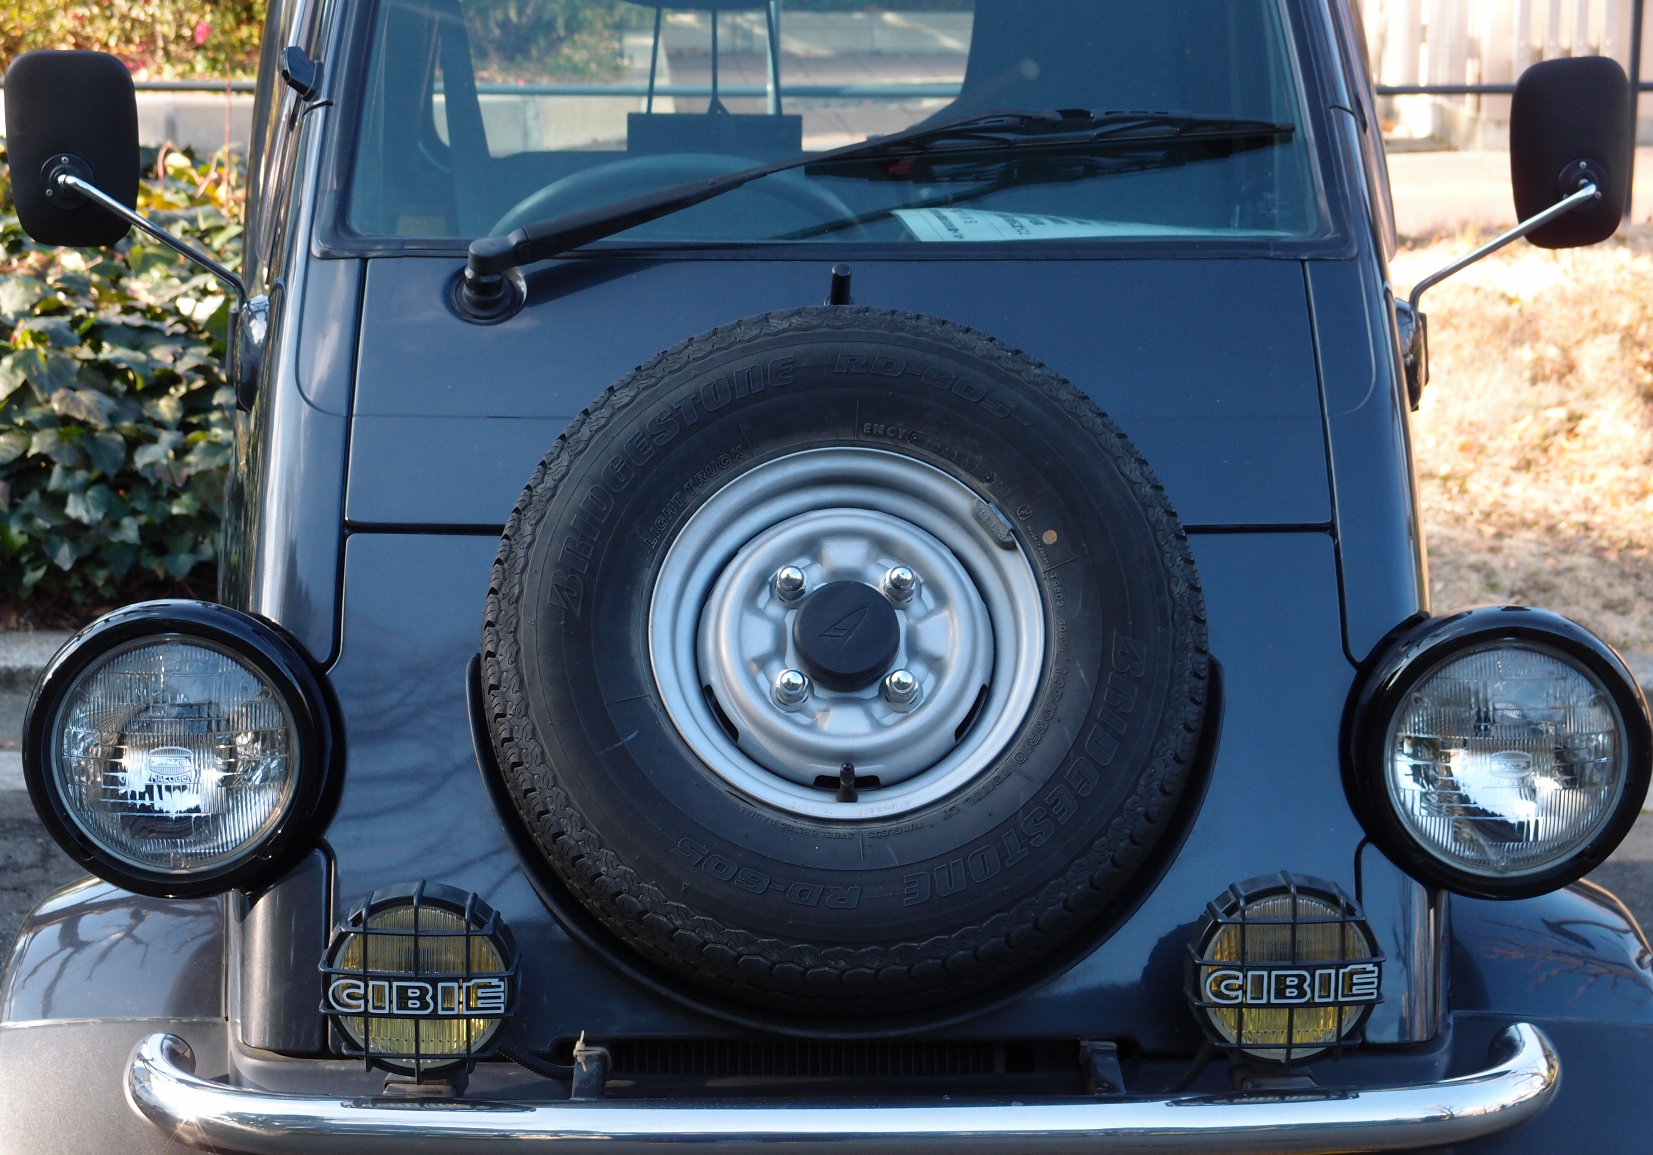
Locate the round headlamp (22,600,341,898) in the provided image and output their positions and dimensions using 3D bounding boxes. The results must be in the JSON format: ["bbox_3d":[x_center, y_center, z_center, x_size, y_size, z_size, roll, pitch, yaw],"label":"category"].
[{"bbox_3d":[-0.464,0.111,2.669,0.220,0.215,0.140,0,13,-1],"label":"round headlamp"}]

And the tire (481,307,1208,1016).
[{"bbox_3d":[0.013,0.057,2.673,0.530,0.530,0.148,0,-21,-1],"label":"tire"}]

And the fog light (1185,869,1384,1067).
[{"bbox_3d":[0.314,0.267,2.530,0.130,0.124,0.095,0,13,-1],"label":"fog light"}]

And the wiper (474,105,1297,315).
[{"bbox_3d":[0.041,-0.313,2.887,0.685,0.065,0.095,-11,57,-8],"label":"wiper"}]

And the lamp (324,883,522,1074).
[{"bbox_3d":[-0.278,0.271,2.520,0.130,0.124,0.095,0,13,-1],"label":"lamp"}]

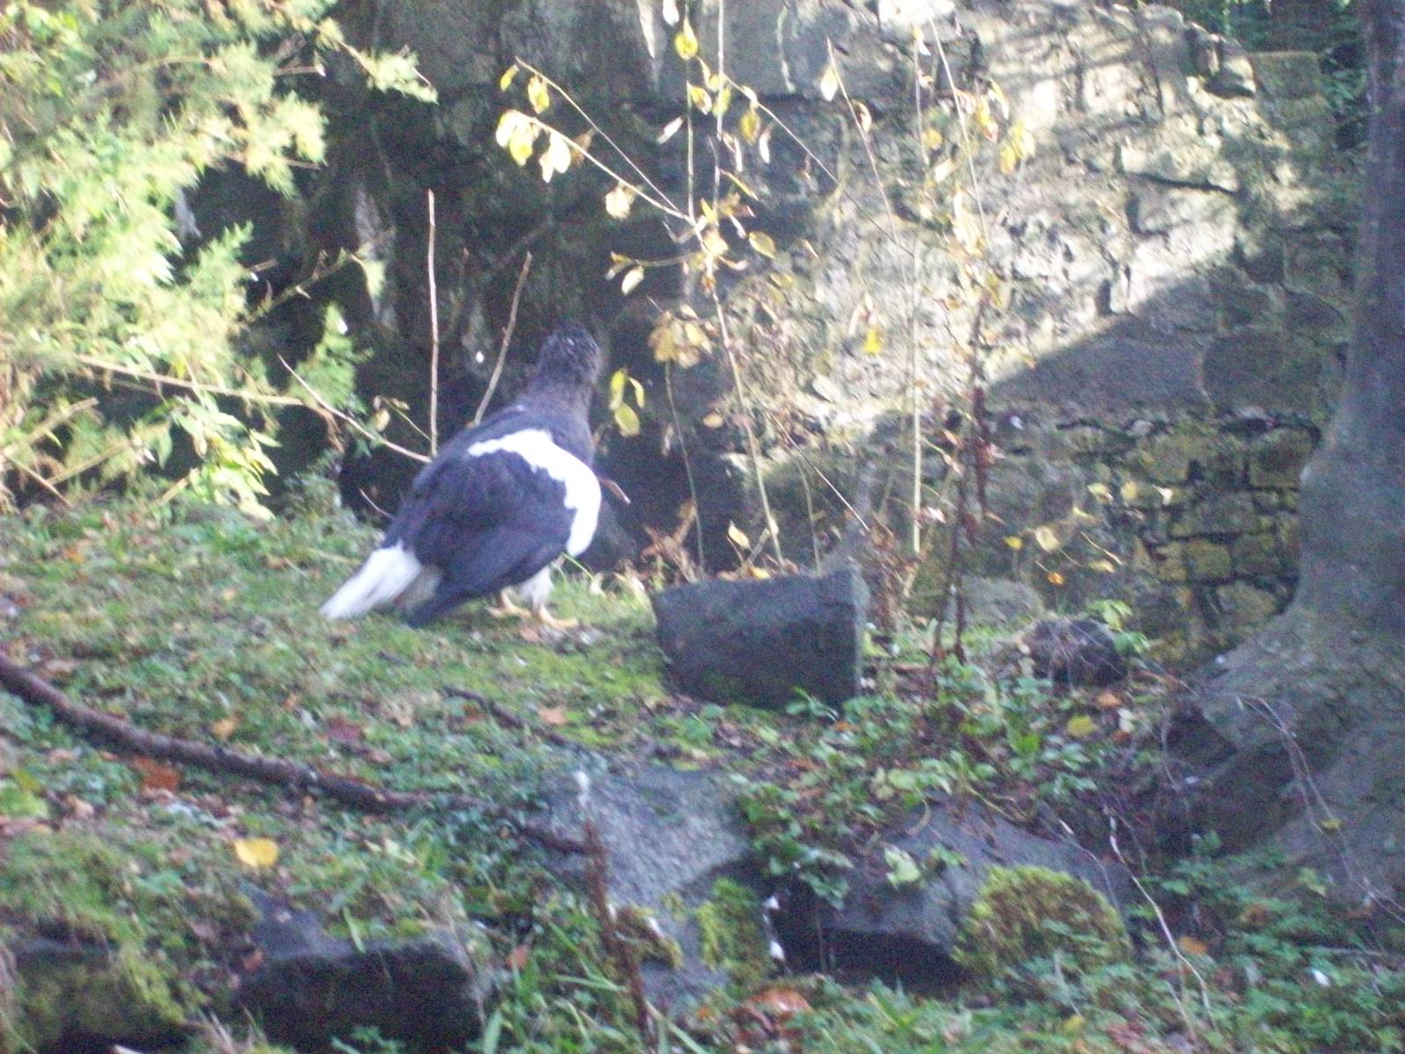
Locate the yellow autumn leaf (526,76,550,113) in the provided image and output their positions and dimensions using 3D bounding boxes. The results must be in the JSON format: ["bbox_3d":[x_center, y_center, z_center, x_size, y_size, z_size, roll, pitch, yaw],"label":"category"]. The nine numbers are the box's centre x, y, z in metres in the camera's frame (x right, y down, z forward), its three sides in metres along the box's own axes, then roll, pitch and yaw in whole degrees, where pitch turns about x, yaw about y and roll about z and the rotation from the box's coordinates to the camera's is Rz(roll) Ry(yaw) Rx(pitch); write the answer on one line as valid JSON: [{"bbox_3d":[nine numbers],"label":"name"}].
[{"bbox_3d":[-0.374,-0.987,10.000,0.054,0.086,0.025,0,6,0],"label":"yellow autumn leaf"}]

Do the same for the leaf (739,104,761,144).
[{"bbox_3d":[0.106,-0.918,10.000,0.049,0.084,0.025,0,6,0],"label":"leaf"}]

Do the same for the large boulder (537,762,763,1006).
[{"bbox_3d":[-0.090,0.618,7.600,0.360,0.330,0.420,-1,6,-10],"label":"large boulder"}]

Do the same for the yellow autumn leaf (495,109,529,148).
[{"bbox_3d":[-0.466,-0.973,10.700,0.078,0.094,0.035,0,6,-2],"label":"yellow autumn leaf"}]

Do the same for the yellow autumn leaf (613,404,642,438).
[{"bbox_3d":[-0.169,-0.239,9.900,0.060,0.074,0.025,0,6,0],"label":"yellow autumn leaf"}]

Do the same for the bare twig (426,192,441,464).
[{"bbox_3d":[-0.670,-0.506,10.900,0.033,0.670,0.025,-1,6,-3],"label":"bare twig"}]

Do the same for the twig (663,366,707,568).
[{"bbox_3d":[-0.043,-0.146,10.700,0.037,0.509,0.025,-10,6,0],"label":"twig"}]

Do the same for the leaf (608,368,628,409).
[{"bbox_3d":[-0.205,-0.339,10.700,0.048,0.102,0.025,0,6,-1],"label":"leaf"}]

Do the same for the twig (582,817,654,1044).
[{"bbox_3d":[-0.142,0.691,7.500,0.038,0.401,0.035,-13,6,-2],"label":"twig"}]

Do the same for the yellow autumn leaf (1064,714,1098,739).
[{"bbox_3d":[0.760,0.400,8.800,0.068,0.035,0.060,0,6,0],"label":"yellow autumn leaf"}]

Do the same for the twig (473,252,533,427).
[{"bbox_3d":[-0.497,-0.467,10.900,0.033,0.455,0.025,16,6,-3],"label":"twig"}]

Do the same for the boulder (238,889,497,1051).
[{"bbox_3d":[-0.578,0.758,7.500,0.434,0.250,0.340,0,6,-4],"label":"boulder"}]

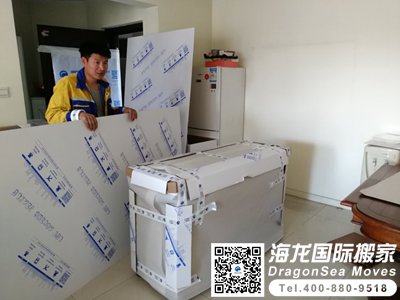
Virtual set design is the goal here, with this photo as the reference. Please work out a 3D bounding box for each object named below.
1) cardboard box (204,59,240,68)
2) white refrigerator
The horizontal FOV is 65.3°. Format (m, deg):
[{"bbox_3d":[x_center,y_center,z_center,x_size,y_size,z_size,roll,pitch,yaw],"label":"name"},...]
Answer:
[{"bbox_3d":[0.293,-1.104,4.030,0.320,0.100,0.320,11,17,41],"label":"cardboard box"},{"bbox_3d":[0.208,-0.279,4.211,0.550,1.589,0.572,11,17,41],"label":"white refrigerator"}]

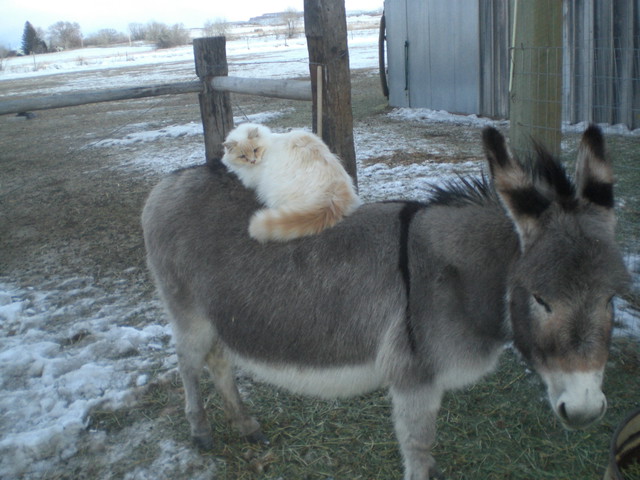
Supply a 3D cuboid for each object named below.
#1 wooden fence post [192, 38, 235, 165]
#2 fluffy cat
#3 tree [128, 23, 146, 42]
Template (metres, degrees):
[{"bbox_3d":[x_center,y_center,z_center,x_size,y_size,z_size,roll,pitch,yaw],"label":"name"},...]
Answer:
[{"bbox_3d":[-0.559,-0.497,4.085,0.180,1.320,0.180,-9,17,-14],"label":"wooden fence post"},{"bbox_3d":[-0.088,-0.171,2.020,0.380,0.290,0.240,6,20,31],"label":"fluffy cat"},{"bbox_3d":[-36.365,-41.346,140.000,3.600,4.000,3.400,-3,17,0],"label":"tree"}]

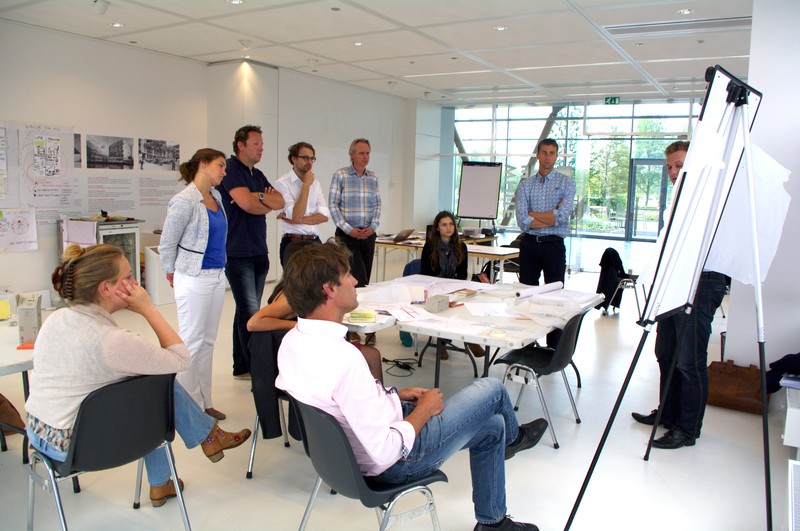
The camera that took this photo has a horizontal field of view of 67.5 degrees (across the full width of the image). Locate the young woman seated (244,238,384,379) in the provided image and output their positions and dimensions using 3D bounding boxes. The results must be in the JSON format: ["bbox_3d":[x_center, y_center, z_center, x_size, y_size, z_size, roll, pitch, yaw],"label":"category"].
[{"bbox_3d":[-0.402,0.450,3.234,0.860,1.200,0.520,0,8,-9],"label":"young woman seated"}]

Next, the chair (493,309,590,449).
[{"bbox_3d":[0.874,0.637,3.711,0.500,0.770,0.490,6,9,30],"label":"chair"}]

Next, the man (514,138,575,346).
[{"bbox_3d":[1.228,-0.112,5.002,0.520,1.840,0.360,5,9,22],"label":"man"}]

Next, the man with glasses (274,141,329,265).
[{"bbox_3d":[-0.833,-0.146,5.171,0.500,1.800,0.370,-6,11,-42],"label":"man with glasses"}]

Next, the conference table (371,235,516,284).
[{"bbox_3d":[0.554,0.131,7.060,1.800,0.735,0.780,7,10,33],"label":"conference table"}]

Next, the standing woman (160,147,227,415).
[{"bbox_3d":[-1.270,0.111,3.679,0.360,1.660,0.430,5,9,25],"label":"standing woman"}]

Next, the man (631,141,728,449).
[{"bbox_3d":[1.697,0.157,3.642,0.530,1.790,0.520,3,8,7],"label":"man"}]

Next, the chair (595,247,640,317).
[{"bbox_3d":[2.571,0.181,6.859,0.540,0.790,0.500,6,9,29],"label":"chair"}]

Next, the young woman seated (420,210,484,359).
[{"bbox_3d":[0.459,0.166,5.170,0.460,1.260,0.620,-4,10,-34],"label":"young woman seated"}]

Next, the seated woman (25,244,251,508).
[{"bbox_3d":[-1.071,0.503,2.591,0.550,1.240,0.950,10,11,44],"label":"seated woman"}]

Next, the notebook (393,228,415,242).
[{"bbox_3d":[-0.026,-0.395,7.547,0.310,0.180,0.320,9,11,39],"label":"notebook"}]

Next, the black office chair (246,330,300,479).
[{"bbox_3d":[-0.456,0.662,3.049,0.500,0.790,0.540,5,9,21],"label":"black office chair"}]

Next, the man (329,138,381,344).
[{"bbox_3d":[-0.406,-0.219,5.500,0.500,1.830,0.340,-2,9,-21],"label":"man"}]

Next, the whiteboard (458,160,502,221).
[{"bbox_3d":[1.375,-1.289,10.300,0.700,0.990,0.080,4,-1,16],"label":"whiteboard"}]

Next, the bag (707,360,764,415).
[{"bbox_3d":[2.395,0.849,4.211,0.400,0.300,0.180,7,10,31],"label":"bag"}]

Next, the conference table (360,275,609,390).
[{"bbox_3d":[0.348,0.577,3.944,1.500,0.740,1.750,7,10,33],"label":"conference table"}]

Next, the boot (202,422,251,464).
[{"bbox_3d":[-0.816,0.809,2.770,0.265,0.150,0.095,-25,21,-30],"label":"boot"}]

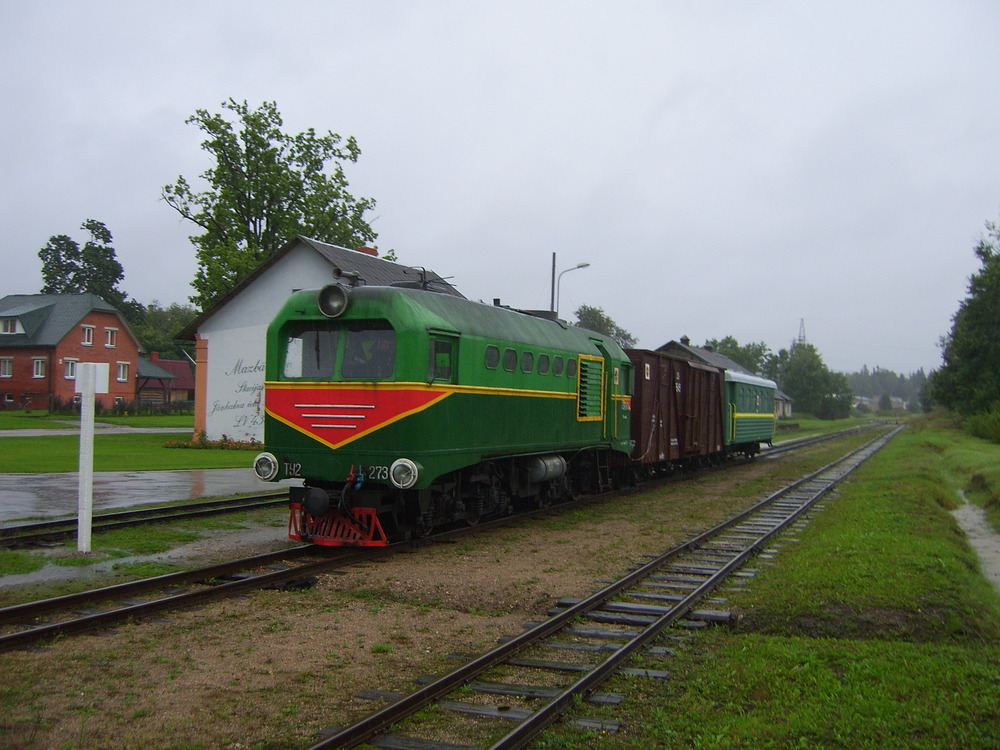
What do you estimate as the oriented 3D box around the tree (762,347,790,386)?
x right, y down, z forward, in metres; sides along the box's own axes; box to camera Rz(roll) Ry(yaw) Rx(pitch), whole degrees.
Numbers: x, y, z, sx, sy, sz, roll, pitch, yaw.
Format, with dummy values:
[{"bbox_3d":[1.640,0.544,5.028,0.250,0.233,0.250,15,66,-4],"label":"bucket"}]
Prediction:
[{"bbox_3d":[36.426,1.091,144.834,4.200,9.720,4.200,1,-2,14],"label":"tree"}]

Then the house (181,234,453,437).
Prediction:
[{"bbox_3d":[-5.319,-1.082,44.546,11.000,7.500,10.200,0,-2,23],"label":"house"}]

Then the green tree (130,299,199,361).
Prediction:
[{"bbox_3d":[-38.209,-2.293,124.789,8.500,12.390,8.500,2,-2,-17],"label":"green tree"}]

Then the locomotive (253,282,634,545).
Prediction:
[{"bbox_3d":[-0.194,0.563,17.505,2.350,3.320,10.600,0,-2,20],"label":"locomotive"}]

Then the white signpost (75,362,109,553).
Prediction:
[{"bbox_3d":[-4.563,0.912,12.161,0.380,2.090,0.140,0,-2,20],"label":"white signpost"}]

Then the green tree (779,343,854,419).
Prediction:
[{"bbox_3d":[38.824,0.704,134.831,9.000,9.900,9.000,1,-2,16],"label":"green tree"}]

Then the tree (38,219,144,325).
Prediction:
[{"bbox_3d":[-41.764,-6.296,111.670,11.000,19.360,11.000,2,-2,-21],"label":"tree"}]

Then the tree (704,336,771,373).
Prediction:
[{"bbox_3d":[31.262,0.379,144.814,9.500,10.940,9.500,1,-2,12],"label":"tree"}]

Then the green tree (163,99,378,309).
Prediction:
[{"bbox_3d":[-12.136,-5.945,57.705,11.800,17.340,11.800,2,-2,-12],"label":"green tree"}]

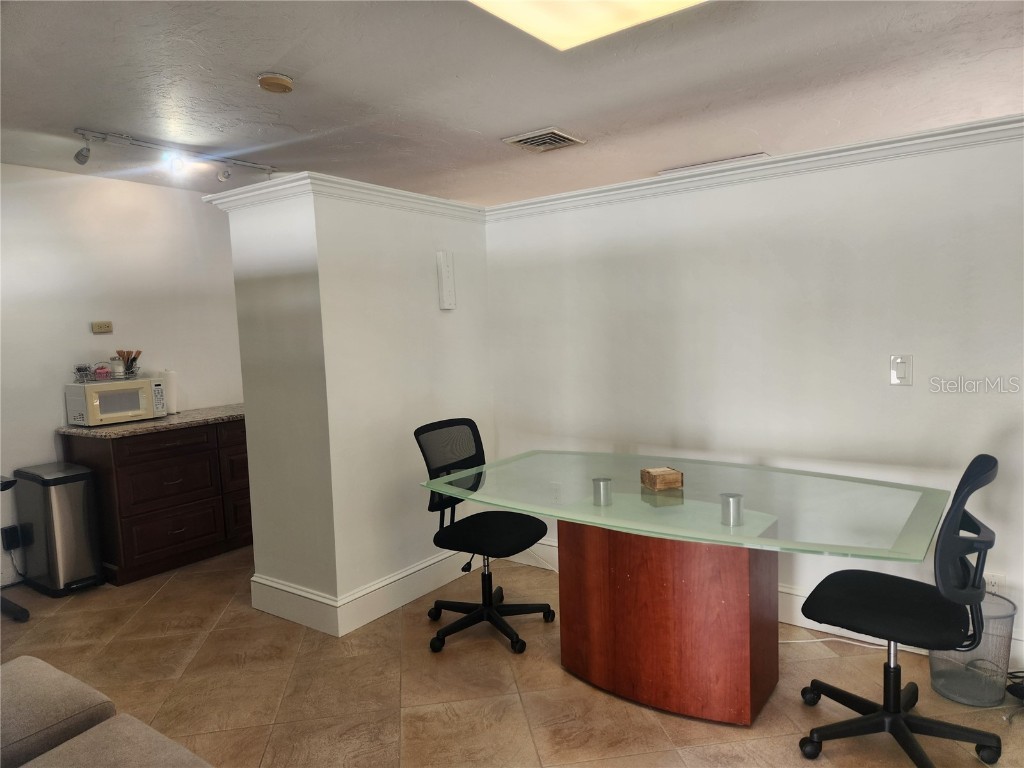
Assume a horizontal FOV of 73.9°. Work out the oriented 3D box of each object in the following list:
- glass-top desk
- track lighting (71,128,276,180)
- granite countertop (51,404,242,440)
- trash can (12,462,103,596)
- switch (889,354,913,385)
[{"bbox_3d":[0.613,0.779,2.688,1.813,0.753,1.092,1,6,37],"label":"glass-top desk"},{"bbox_3d":[-1.829,-1.215,3.823,0.126,0.161,1.204,1,6,37],"label":"track lighting"},{"bbox_3d":[-2.081,0.220,4.542,0.686,0.036,1.484,1,6,37],"label":"granite countertop"},{"bbox_3d":[-2.634,0.828,3.953,0.476,0.679,0.266,1,6,37],"label":"trash can"},{"bbox_3d":[1.572,-0.053,2.748,0.078,0.124,0.012,1,6,37],"label":"switch"}]

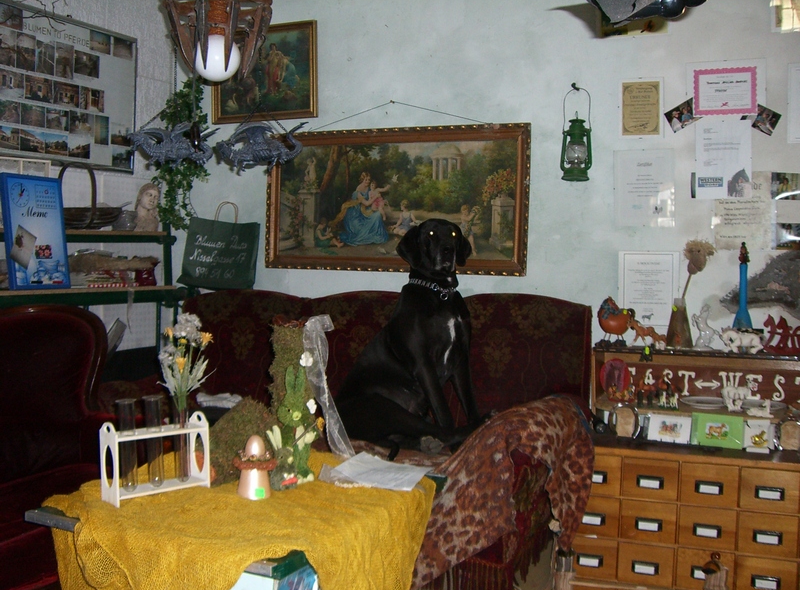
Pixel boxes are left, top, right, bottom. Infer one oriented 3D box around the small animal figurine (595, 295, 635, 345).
[{"bbox_3d":[0.857,0.103,3.484,0.151,0.194,0.095,1,3,5],"label":"small animal figurine"}]

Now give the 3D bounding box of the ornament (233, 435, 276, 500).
[{"bbox_3d":[-0.383,0.451,2.325,0.111,0.164,0.111,0,3,-9],"label":"ornament"}]

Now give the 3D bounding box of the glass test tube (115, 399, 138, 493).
[{"bbox_3d":[-0.701,0.390,2.264,0.048,0.236,0.048,2,3,21],"label":"glass test tube"}]

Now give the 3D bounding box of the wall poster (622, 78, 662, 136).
[{"bbox_3d":[0.961,-0.743,3.497,0.153,0.216,0.008,2,3,21],"label":"wall poster"}]

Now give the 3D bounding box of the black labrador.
[{"bbox_3d":[0.041,0.119,3.120,0.530,0.780,0.330,3,3,37],"label":"black labrador"}]

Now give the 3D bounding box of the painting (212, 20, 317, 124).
[{"bbox_3d":[-0.628,-1.034,4.088,0.553,0.446,0.040,2,3,21],"label":"painting"}]

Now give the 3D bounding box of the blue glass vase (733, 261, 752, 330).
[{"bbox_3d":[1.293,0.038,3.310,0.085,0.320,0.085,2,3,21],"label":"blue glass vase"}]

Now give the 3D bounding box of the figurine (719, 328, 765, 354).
[{"bbox_3d":[1.280,0.172,3.283,0.161,0.093,0.055,1,3,7],"label":"figurine"}]

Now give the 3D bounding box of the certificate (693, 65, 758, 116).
[{"bbox_3d":[1.254,-0.781,3.379,0.231,0.182,0.008,2,3,21],"label":"certificate"}]

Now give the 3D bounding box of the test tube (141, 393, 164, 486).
[{"bbox_3d":[-0.647,0.389,2.320,0.048,0.237,0.048,2,3,21],"label":"test tube"}]

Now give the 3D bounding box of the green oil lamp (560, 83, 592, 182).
[{"bbox_3d":[0.710,-0.654,3.533,0.127,0.390,0.115,2,3,21],"label":"green oil lamp"}]

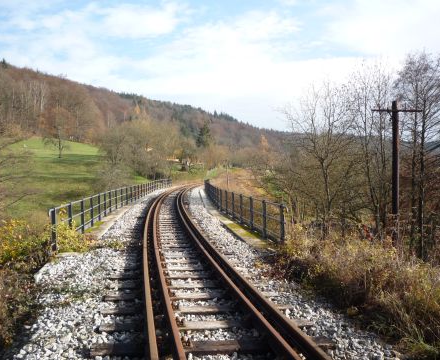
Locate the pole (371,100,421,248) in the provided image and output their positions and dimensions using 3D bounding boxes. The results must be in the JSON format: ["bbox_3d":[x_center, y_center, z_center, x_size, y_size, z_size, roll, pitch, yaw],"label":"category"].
[{"bbox_3d":[5.784,0.060,14.500,1.640,5.250,0.240,0,1,-6],"label":"pole"}]

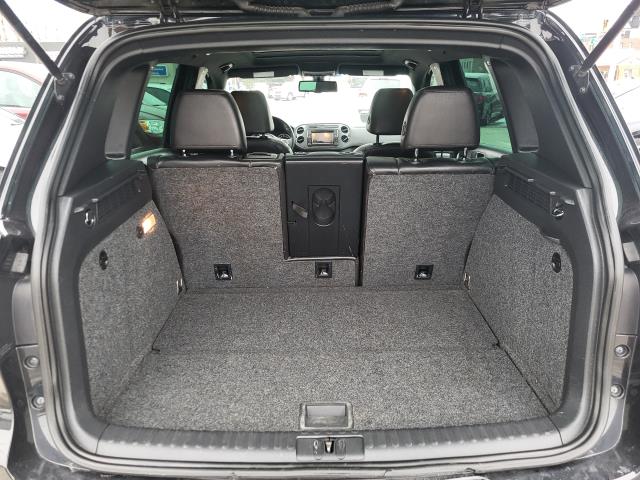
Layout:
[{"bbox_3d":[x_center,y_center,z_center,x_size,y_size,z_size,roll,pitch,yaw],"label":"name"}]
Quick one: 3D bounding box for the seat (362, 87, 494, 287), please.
[{"bbox_3d":[0.360,-0.132,1.687,0.425,0.770,0.370,-1,18,0],"label":"seat"}]

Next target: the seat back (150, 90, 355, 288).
[{"bbox_3d":[-0.206,-0.125,1.691,0.694,0.765,0.370,-1,18,0],"label":"seat back"}]

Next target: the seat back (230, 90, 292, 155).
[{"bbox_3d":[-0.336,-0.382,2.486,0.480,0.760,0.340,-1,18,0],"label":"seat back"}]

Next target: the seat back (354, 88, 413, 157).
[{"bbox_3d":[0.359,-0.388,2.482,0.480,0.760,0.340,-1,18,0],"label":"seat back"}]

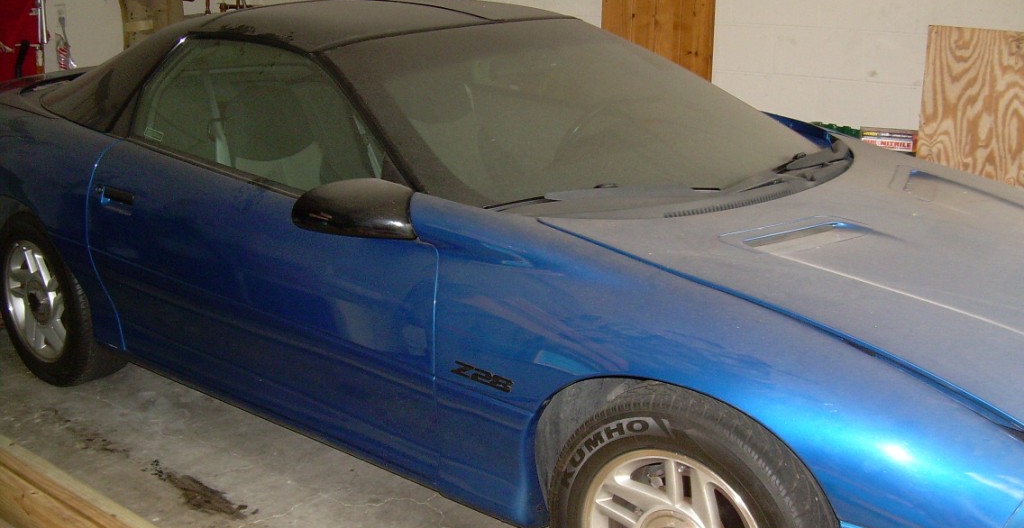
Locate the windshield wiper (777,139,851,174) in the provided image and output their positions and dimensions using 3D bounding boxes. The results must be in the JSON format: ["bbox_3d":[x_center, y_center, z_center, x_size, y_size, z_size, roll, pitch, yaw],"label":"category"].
[{"bbox_3d":[0.898,-0.322,3.325,0.080,0.070,0.620,10,18,32],"label":"windshield wiper"}]

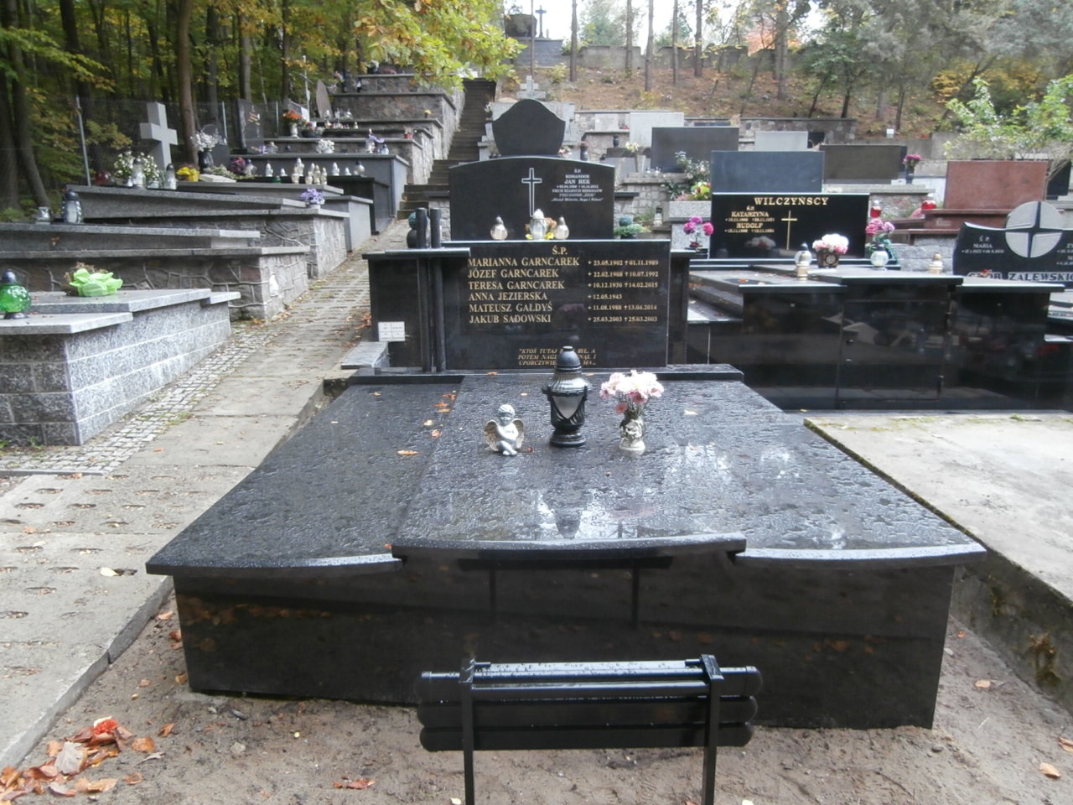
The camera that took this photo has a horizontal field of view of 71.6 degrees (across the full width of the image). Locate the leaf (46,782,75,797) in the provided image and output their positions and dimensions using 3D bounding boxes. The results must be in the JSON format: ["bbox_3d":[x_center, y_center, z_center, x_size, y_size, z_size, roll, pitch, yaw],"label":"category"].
[{"bbox_3d":[-1.208,0.980,1.885,0.078,0.025,0.050,-1,13,-1],"label":"leaf"}]

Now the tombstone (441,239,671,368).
[{"bbox_3d":[0.115,-0.611,4.661,1.433,0.793,0.090,-1,13,-1],"label":"tombstone"}]

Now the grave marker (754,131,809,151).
[{"bbox_3d":[4.086,-4.338,12.439,0.900,0.420,0.120,-1,13,-1],"label":"grave marker"}]

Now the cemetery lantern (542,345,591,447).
[{"bbox_3d":[0.137,-0.037,3.232,0.200,0.414,0.180,-1,13,-1],"label":"cemetery lantern"}]

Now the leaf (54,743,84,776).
[{"bbox_3d":[-1.234,0.942,1.965,0.085,0.040,0.100,-1,13,-1],"label":"leaf"}]

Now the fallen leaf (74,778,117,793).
[{"bbox_3d":[-1.126,0.977,1.899,0.112,0.025,0.060,-1,13,-1],"label":"fallen leaf"}]

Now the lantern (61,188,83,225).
[{"bbox_3d":[-4.413,-1.858,7.062,0.185,0.345,0.185,-1,13,-1],"label":"lantern"}]

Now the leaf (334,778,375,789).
[{"bbox_3d":[-0.479,1.007,1.965,0.105,0.020,0.050,-1,13,-1],"label":"leaf"}]

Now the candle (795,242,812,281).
[{"bbox_3d":[1.962,-1.037,5.467,0.124,0.279,0.120,-1,13,-1],"label":"candle"}]

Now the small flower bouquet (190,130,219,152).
[{"bbox_3d":[-4.829,-3.806,10.810,0.400,0.320,0.380,-6,14,-21],"label":"small flower bouquet"}]

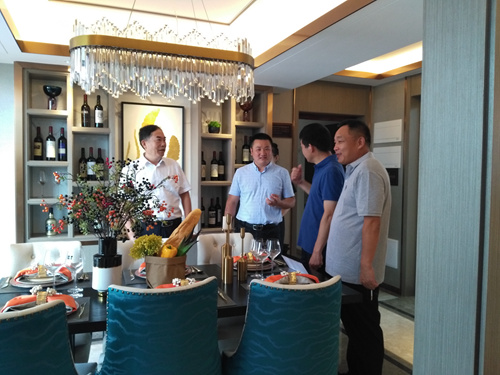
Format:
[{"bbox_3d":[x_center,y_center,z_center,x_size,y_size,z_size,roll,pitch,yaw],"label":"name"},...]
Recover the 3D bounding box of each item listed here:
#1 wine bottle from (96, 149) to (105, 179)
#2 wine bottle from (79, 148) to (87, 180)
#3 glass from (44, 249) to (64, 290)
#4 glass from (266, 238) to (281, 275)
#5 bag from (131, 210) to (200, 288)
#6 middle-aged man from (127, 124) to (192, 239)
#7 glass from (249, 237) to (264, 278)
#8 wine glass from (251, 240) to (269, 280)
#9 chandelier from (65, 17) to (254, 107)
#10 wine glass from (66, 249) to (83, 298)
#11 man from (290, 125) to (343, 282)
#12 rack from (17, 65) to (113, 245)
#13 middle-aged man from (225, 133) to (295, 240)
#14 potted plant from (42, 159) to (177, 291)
[{"bbox_3d":[-1.454,-0.224,3.926,0.075,0.305,0.075,0,3,-22],"label":"wine bottle"},{"bbox_3d":[-1.570,-0.216,3.793,0.076,0.300,0.076,-1,3,-23],"label":"wine bottle"},{"bbox_3d":[-0.955,0.410,1.977,0.090,0.220,0.090,-1,3,-23],"label":"glass"},{"bbox_3d":[0.139,0.409,2.356,0.083,0.209,0.083,1,3,0],"label":"glass"},{"bbox_3d":[-0.443,0.317,2.147,0.350,0.401,0.240,0,3,-11],"label":"bag"},{"bbox_3d":[-0.673,0.386,3.007,0.530,1.692,0.320,-1,3,-27],"label":"middle-aged man"},{"bbox_3d":[0.042,0.425,2.440,0.085,0.222,0.085,1,3,0],"label":"glass"},{"bbox_3d":[0.070,0.405,2.267,0.087,0.223,0.087,-1,3,-23],"label":"wine glass"},{"bbox_3d":[-0.433,-0.641,2.165,0.965,0.320,0.325,0,3,-22],"label":"chandelier"},{"bbox_3d":[-0.834,0.408,1.942,0.087,0.228,0.087,-1,3,-23],"label":"wine glass"},{"bbox_3d":[0.486,0.413,2.843,0.400,1.716,0.460,3,3,35],"label":"man"},{"bbox_3d":[-1.706,-0.311,3.807,0.808,1.563,0.300,0,3,-22],"label":"rack"},{"bbox_3d":[0.067,0.418,3.147,0.530,1.668,0.360,1,3,6],"label":"middle-aged man"},{"bbox_3d":[-0.696,0.199,2.073,0.640,0.690,0.550,0,3,-22],"label":"potted plant"}]

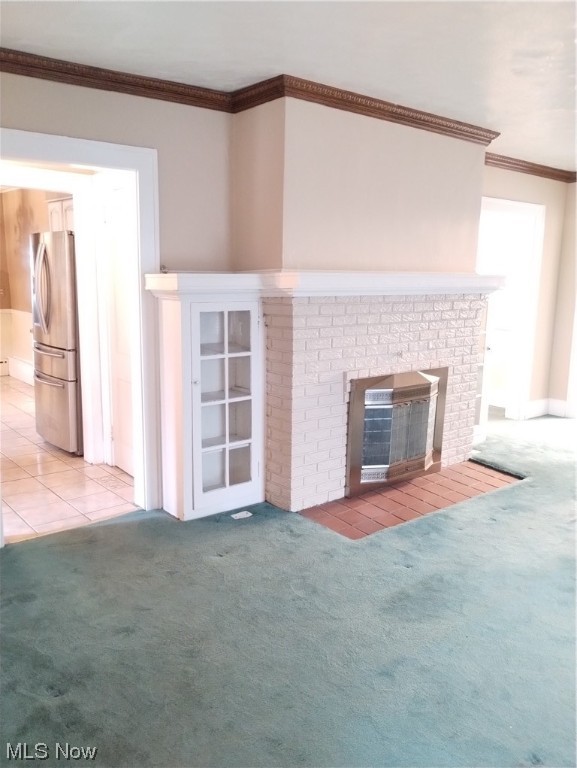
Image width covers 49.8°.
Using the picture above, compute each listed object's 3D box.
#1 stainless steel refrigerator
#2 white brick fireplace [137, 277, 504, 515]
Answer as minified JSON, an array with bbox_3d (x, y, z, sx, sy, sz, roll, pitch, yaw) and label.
[{"bbox_3d":[-1.687,-0.377,5.303,0.800,1.770,0.860,-7,13,-39],"label":"stainless steel refrigerator"},{"bbox_3d":[0.533,-0.033,4.387,2.978,1.457,0.674,-7,13,-39],"label":"white brick fireplace"}]

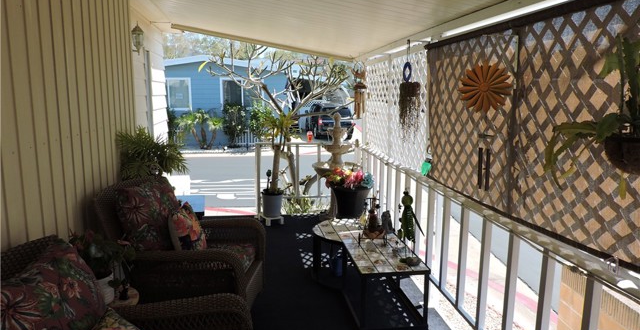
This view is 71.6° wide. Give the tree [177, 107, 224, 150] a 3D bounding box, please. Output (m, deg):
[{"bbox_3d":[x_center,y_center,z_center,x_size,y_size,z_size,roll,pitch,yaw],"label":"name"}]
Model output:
[{"bbox_3d":[-4.796,-1.453,17.659,1.850,1.720,1.650,-1,9,-9],"label":"tree"}]

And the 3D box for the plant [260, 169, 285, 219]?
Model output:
[{"bbox_3d":[-0.625,0.414,5.836,0.290,0.680,0.290,-1,9,-9],"label":"plant"}]

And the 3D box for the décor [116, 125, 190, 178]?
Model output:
[{"bbox_3d":[-1.567,-0.089,4.152,0.600,0.550,0.550,-1,9,-9],"label":"décor"}]

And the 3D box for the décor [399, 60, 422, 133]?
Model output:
[{"bbox_3d":[0.741,-0.567,3.673,0.155,0.550,0.155,-1,9,-9],"label":"décor"}]

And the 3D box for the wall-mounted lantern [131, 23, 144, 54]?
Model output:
[{"bbox_3d":[-1.843,-1.274,4.469,0.170,0.310,0.140,-1,9,-9],"label":"wall-mounted lantern"}]

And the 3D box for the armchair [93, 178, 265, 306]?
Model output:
[{"bbox_3d":[-0.988,0.664,3.471,0.952,0.935,0.818,2,9,5],"label":"armchair"}]

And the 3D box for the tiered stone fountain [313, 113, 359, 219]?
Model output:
[{"bbox_3d":[0.224,0.058,5.692,0.600,1.479,0.600,-1,9,-9],"label":"tiered stone fountain"}]

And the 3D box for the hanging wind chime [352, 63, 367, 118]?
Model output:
[{"bbox_3d":[0.482,-0.896,5.411,0.160,0.660,0.160,-1,9,-9],"label":"hanging wind chime"}]

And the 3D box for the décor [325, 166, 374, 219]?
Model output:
[{"bbox_3d":[0.308,0.292,4.716,0.480,0.530,0.470,-1,9,-9],"label":"décor"}]

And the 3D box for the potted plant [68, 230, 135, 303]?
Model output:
[{"bbox_3d":[-1.294,0.601,2.627,0.340,0.400,0.340,-1,9,-9],"label":"potted plant"}]

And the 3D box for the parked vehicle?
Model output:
[{"bbox_3d":[0.502,-2.509,25.303,1.950,1.880,4.900,-1,9,-9],"label":"parked vehicle"}]

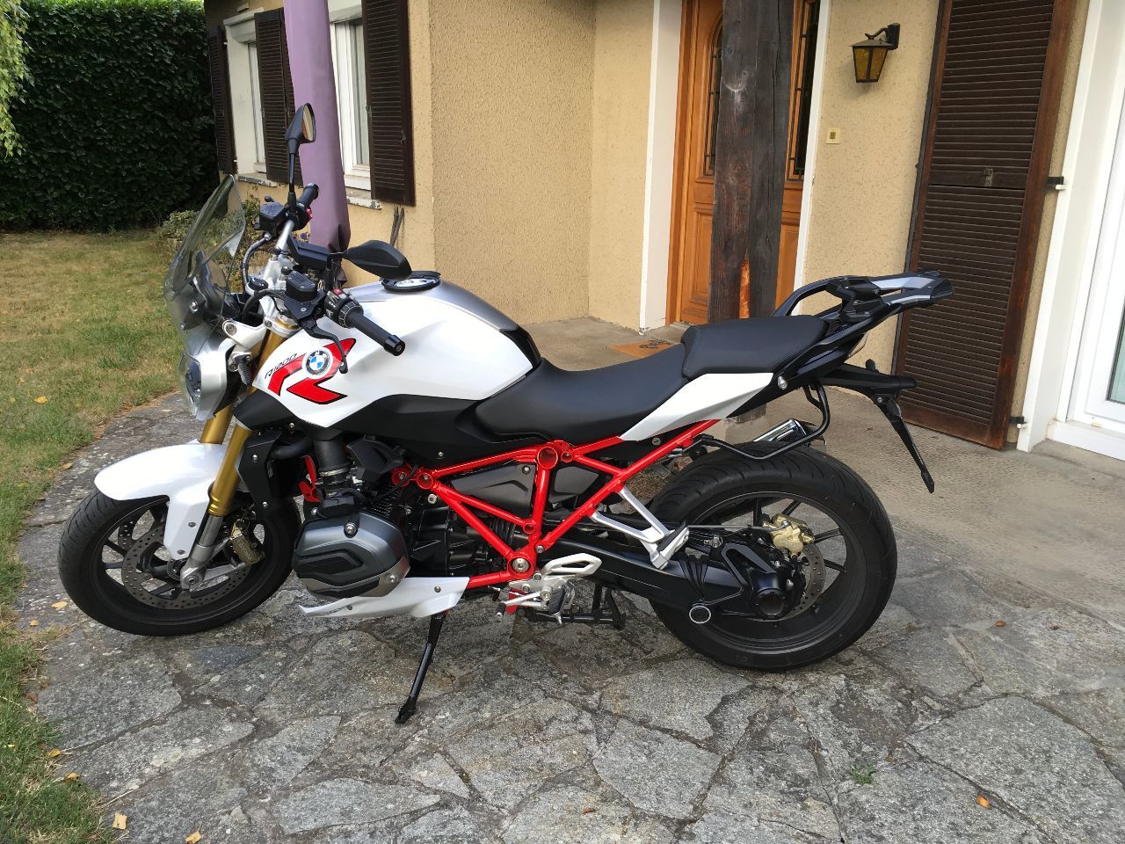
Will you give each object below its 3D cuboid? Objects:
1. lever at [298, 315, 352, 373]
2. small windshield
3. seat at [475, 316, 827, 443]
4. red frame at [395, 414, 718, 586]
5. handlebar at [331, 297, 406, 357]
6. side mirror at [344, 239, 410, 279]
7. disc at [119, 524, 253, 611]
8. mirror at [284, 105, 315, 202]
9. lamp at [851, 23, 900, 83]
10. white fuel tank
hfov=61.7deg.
[{"bbox_3d":[-0.495,-0.168,1.975,0.045,0.038,0.196,-26,55,-29],"label":"lever"},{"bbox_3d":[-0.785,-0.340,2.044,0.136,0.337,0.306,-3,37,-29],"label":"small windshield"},{"bbox_3d":[0.195,-0.123,2.175,0.765,0.250,0.310,1,24,5],"label":"seat"},{"bbox_3d":[0.012,0.144,2.315,0.785,0.455,0.300,1,24,5],"label":"red frame"},{"bbox_3d":[-0.406,-0.215,1.960,0.205,0.060,0.060,36,50,22],"label":"handlebar"},{"bbox_3d":[-0.352,-0.313,1.822,0.180,0.075,0.060,25,45,38],"label":"side mirror"},{"bbox_3d":[-0.966,0.372,2.445,0.320,0.320,0.015,-15,43,-20],"label":"disc"},{"bbox_3d":[-0.651,-0.671,2.330,0.065,0.213,0.231,-3,25,-3],"label":"mirror"},{"bbox_3d":[1.472,-1.725,4.401,0.225,0.264,0.145,-10,20,-32],"label":"lamp"},{"bbox_3d":[-0.366,-0.194,2.202,0.630,0.300,0.420,1,24,5],"label":"white fuel tank"}]

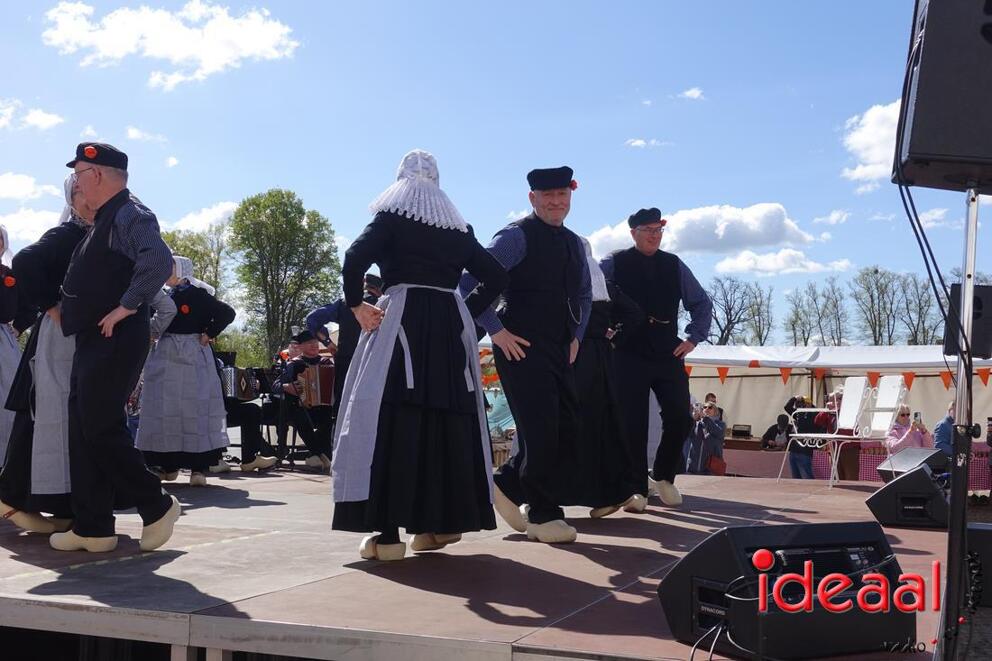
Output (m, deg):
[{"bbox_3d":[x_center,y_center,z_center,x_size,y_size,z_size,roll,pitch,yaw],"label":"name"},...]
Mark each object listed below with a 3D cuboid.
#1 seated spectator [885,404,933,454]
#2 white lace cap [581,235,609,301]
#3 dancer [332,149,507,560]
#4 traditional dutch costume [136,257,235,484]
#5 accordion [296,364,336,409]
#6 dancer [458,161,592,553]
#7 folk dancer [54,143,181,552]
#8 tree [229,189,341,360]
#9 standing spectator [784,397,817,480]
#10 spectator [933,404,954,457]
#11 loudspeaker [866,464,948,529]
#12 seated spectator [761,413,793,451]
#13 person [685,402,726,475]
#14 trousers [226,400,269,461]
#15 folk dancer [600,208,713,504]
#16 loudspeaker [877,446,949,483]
[{"bbox_3d":[5.220,1.630,14.300,0.520,1.400,0.500,1,-3,-3],"label":"seated spectator"},{"bbox_3d":[0.486,-0.374,6.500,0.400,0.380,0.360,-1,-4,24],"label":"white lace cap"},{"bbox_3d":[-0.323,0.097,4.770,0.700,1.680,0.620,2,-4,-21],"label":"dancer"},{"bbox_3d":[-2.343,0.295,8.550,0.720,1.700,0.600,-1,-4,19],"label":"traditional dutch costume"},{"bbox_3d":[-1.641,0.521,10.500,0.430,0.420,0.240,0,-3,2],"label":"accordion"},{"bbox_3d":[0.149,0.109,5.350,0.620,1.730,0.500,3,-5,-30],"label":"dancer"},{"bbox_3d":[-1.625,0.069,4.850,0.520,1.760,0.570,1,-3,-10],"label":"folk dancer"},{"bbox_3d":[-10.299,-0.876,55.000,5.600,12.000,5.400,0,-4,0],"label":"tree"},{"bbox_3d":[4.180,1.700,15.500,0.520,1.650,0.450,-1,-4,21],"label":"standing spectator"},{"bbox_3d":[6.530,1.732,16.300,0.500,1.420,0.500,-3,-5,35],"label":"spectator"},{"bbox_3d":[2.210,0.867,5.990,0.440,0.330,0.480,-1,-4,28],"label":"loudspeaker"},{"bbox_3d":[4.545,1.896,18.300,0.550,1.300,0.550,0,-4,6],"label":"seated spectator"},{"bbox_3d":[2.600,1.620,14.000,0.540,1.480,0.500,-1,-4,30],"label":"person"},{"bbox_3d":[-2.334,0.885,10.200,0.620,0.620,0.450,-2,-4,38],"label":"trousers"},{"bbox_3d":[0.960,0.170,6.970,0.740,1.810,0.460,0,-3,0],"label":"folk dancer"},{"bbox_3d":[3.372,1.096,9.100,0.450,0.350,0.480,-3,-5,37],"label":"loudspeaker"}]

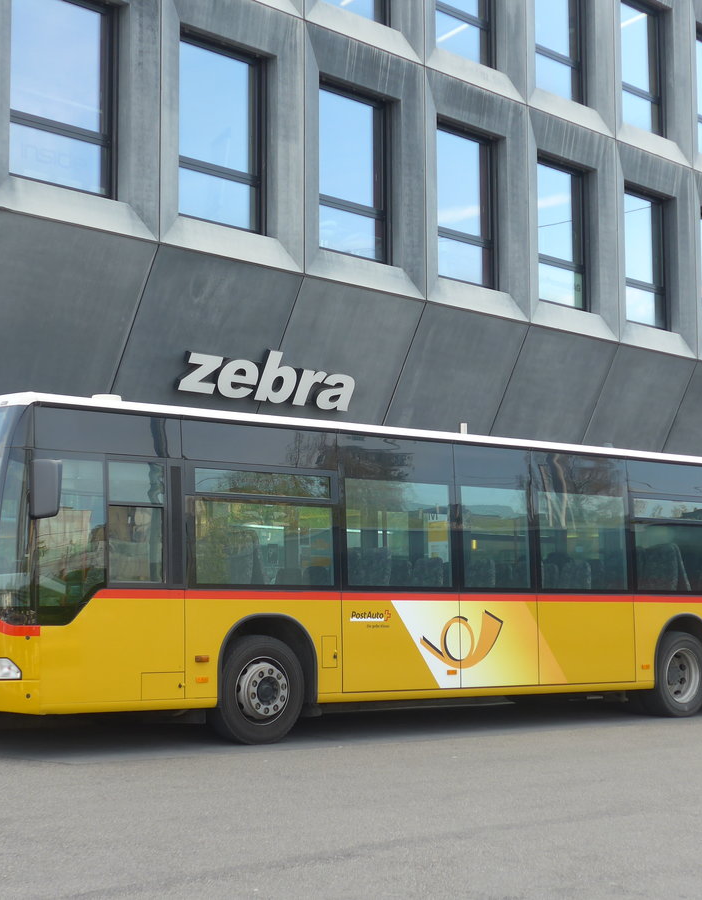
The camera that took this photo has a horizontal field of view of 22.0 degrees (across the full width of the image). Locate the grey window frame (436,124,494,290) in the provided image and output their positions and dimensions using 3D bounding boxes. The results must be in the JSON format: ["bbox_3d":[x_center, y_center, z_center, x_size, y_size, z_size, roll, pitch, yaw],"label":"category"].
[{"bbox_3d":[1.844,-3.977,29.522,0.100,2.496,1.872,-5,-7,39],"label":"grey window frame"}]

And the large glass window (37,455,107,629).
[{"bbox_3d":[-2.195,0.712,14.122,0.653,1.295,0.060,5,-8,-42],"label":"large glass window"}]

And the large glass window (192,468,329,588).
[{"bbox_3d":[-0.742,0.679,15.472,1.576,0.984,0.060,5,-8,-42],"label":"large glass window"}]

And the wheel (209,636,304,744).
[{"bbox_3d":[-0.843,2.052,15.448,0.940,0.940,0.290,5,-8,-42],"label":"wheel"}]

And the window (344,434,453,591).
[{"bbox_3d":[0.438,0.580,16.584,1.446,1.386,0.060,5,-8,-42],"label":"window"}]

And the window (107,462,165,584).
[{"bbox_3d":[-1.732,0.596,14.565,0.572,0.984,0.060,5,-8,-42],"label":"window"}]

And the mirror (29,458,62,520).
[{"bbox_3d":[-2.340,0.306,13.803,0.210,0.460,0.130,-5,-7,32],"label":"mirror"}]

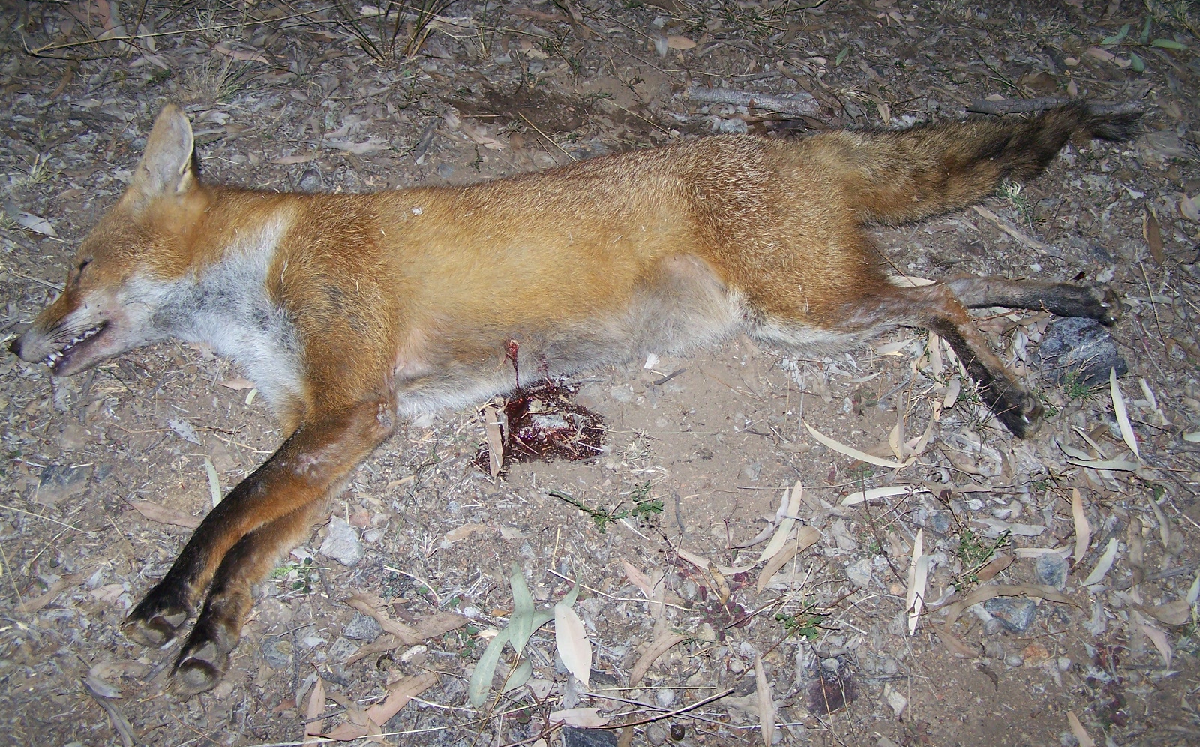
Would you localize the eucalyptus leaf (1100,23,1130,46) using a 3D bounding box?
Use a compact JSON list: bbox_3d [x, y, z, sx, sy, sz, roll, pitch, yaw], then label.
[{"bbox_3d":[0.560,-0.365,1.423,0.057,0.010,0.013,-35,58,-26],"label":"eucalyptus leaf"}]

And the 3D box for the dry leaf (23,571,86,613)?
[{"bbox_3d":[-0.421,0.167,1.014,0.055,0.010,0.013,-35,57,-26],"label":"dry leaf"}]

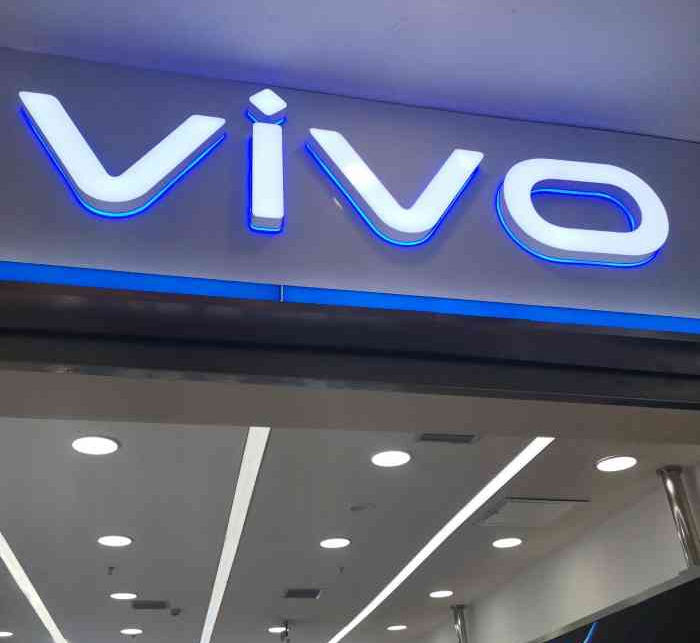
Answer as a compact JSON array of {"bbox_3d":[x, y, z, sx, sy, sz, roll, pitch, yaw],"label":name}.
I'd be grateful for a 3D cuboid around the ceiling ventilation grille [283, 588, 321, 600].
[{"bbox_3d":[-0.376,2.181,5.821,0.280,0.035,0.290,4,-34,-12],"label":"ceiling ventilation grille"}]

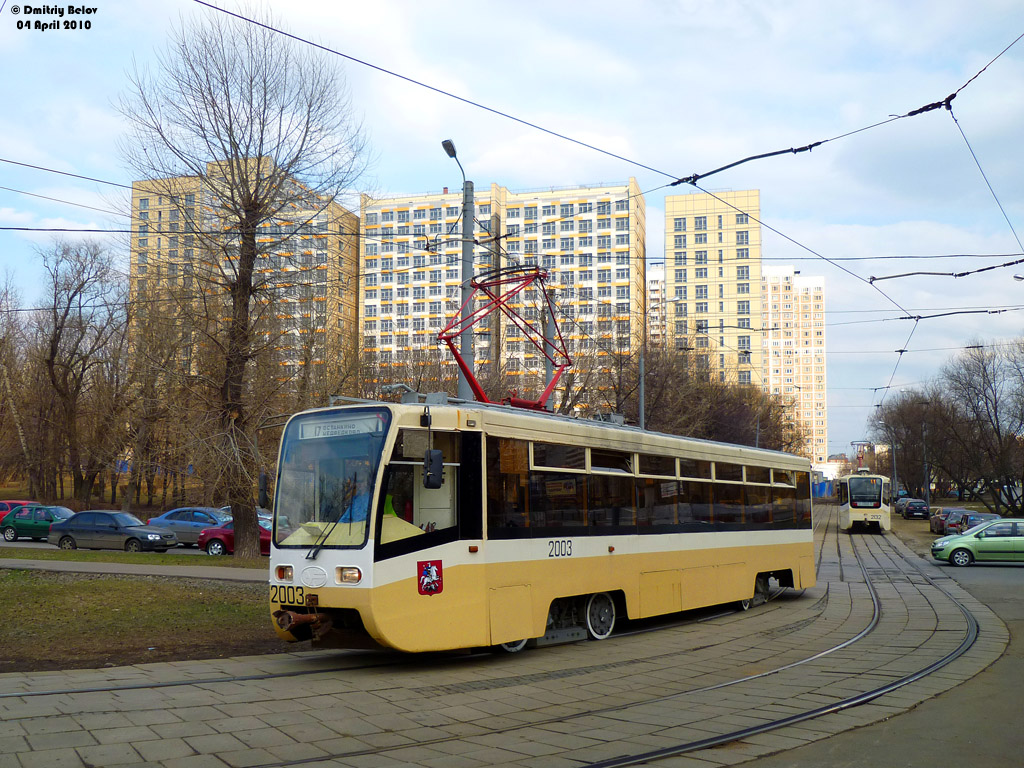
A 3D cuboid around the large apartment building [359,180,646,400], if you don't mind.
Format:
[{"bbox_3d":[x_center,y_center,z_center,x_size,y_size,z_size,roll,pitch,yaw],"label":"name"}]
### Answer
[{"bbox_3d":[-1.200,-6.740,192.919,56.000,62.500,20.000,-2,-7,13],"label":"large apartment building"}]

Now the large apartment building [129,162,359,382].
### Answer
[{"bbox_3d":[-58.200,-8.175,199.879,49.000,67.000,29.000,-2,-7,13],"label":"large apartment building"}]

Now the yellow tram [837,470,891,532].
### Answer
[{"bbox_3d":[20.430,6.786,53.394,2.500,3.350,15.300,-2,-7,20],"label":"yellow tram"}]

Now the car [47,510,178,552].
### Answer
[{"bbox_3d":[-13.150,4.867,30.381,4.240,1.395,1.670,-2,-7,17],"label":"car"}]

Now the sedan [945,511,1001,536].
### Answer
[{"bbox_3d":[22.600,6.900,45.584,1.680,1.450,4.200,-2,-7,20],"label":"sedan"}]

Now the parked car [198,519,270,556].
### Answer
[{"bbox_3d":[-7.450,4.580,28.284,4.400,1.450,1.730,-2,-7,20],"label":"parked car"}]

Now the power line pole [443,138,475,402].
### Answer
[{"bbox_3d":[-1.240,-0.589,21.617,0.750,10.650,0.500,0,-7,0],"label":"power line pole"}]

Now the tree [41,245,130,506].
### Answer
[{"bbox_3d":[-22.900,-0.797,48.822,5.100,14.200,5.000,0,-7,0],"label":"tree"}]

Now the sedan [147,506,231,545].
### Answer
[{"bbox_3d":[-10.700,5.120,32.784,4.450,1.450,1.730,-2,-7,17],"label":"sedan"}]

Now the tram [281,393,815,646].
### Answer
[{"bbox_3d":[2.254,2.611,16.856,2.500,3.350,15.300,-5,-10,36],"label":"tram"}]

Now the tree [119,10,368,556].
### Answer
[{"bbox_3d":[-8.100,-3.273,27.473,7.500,16.800,7.300,0,-7,0],"label":"tree"}]

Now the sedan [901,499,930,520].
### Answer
[{"bbox_3d":[29.900,9.230,68.084,1.750,1.450,4.300,-2,-7,19],"label":"sedan"}]

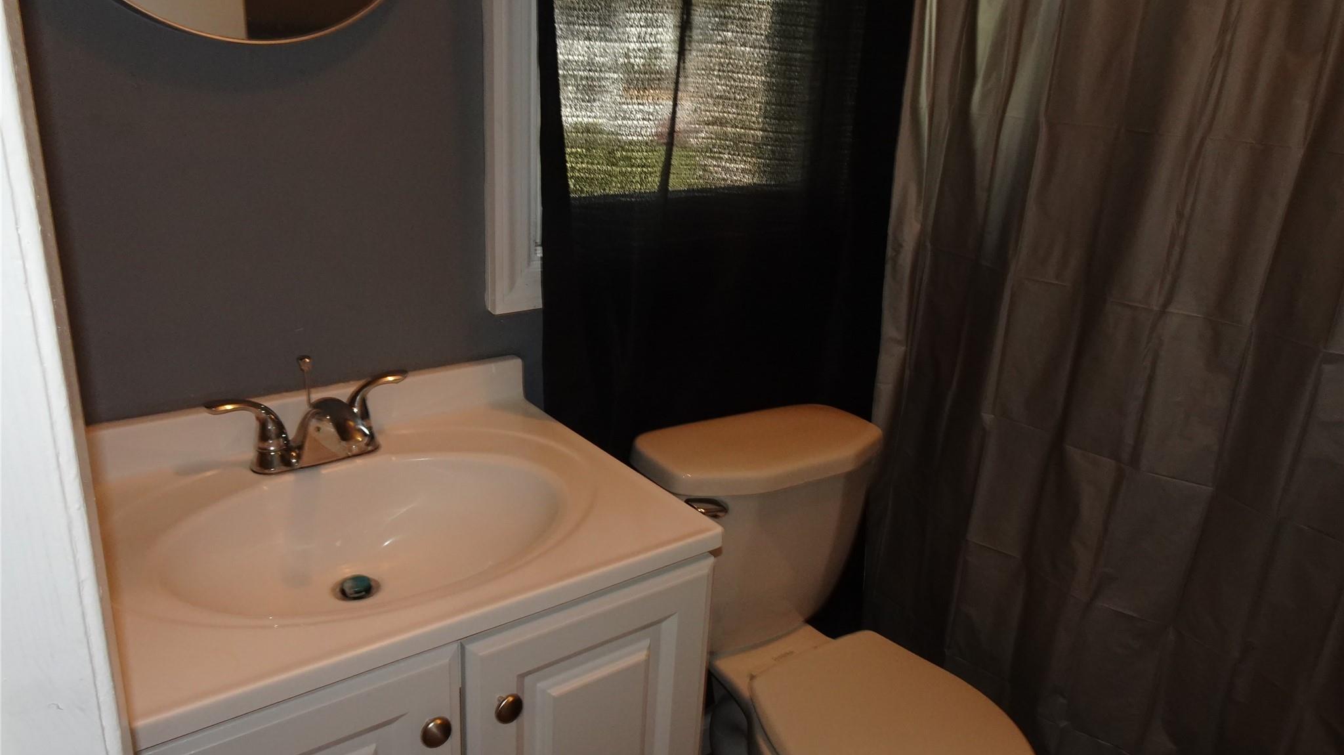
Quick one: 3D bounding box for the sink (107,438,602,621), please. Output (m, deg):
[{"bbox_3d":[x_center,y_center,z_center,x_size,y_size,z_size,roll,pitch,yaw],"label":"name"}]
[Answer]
[{"bbox_3d":[-0.346,0.214,1.071,0.520,0.140,0.365,-12,25,-36],"label":"sink"}]

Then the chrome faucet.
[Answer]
[{"bbox_3d":[-0.412,0.056,1.120,0.242,0.125,0.150,-12,25,-36],"label":"chrome faucet"}]

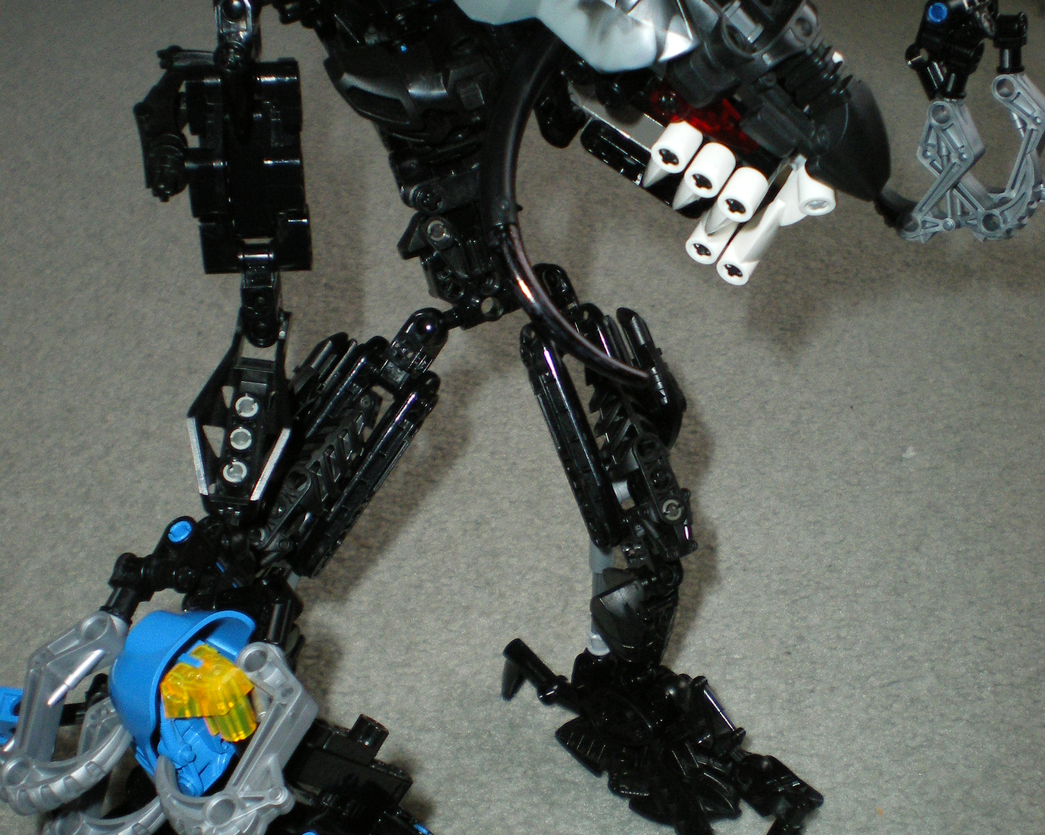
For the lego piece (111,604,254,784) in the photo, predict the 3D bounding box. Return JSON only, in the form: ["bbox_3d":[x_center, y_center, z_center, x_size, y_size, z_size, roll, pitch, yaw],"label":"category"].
[{"bbox_3d":[-0.066,0.054,0.280,0.026,0.030,0.037,0,73,45],"label":"lego piece"}]

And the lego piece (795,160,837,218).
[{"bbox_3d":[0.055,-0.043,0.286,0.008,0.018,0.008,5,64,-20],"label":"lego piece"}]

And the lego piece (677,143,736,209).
[{"bbox_3d":[0.033,-0.044,0.278,0.008,0.021,0.008,35,57,-3],"label":"lego piece"}]

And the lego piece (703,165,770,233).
[{"bbox_3d":[0.040,-0.039,0.278,0.008,0.021,0.008,35,57,-3],"label":"lego piece"}]

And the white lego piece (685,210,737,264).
[{"bbox_3d":[0.040,-0.040,0.287,0.008,0.021,0.008,35,57,-3],"label":"white lego piece"}]

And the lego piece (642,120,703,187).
[{"bbox_3d":[0.027,-0.049,0.277,0.008,0.021,0.008,35,57,-3],"label":"lego piece"}]

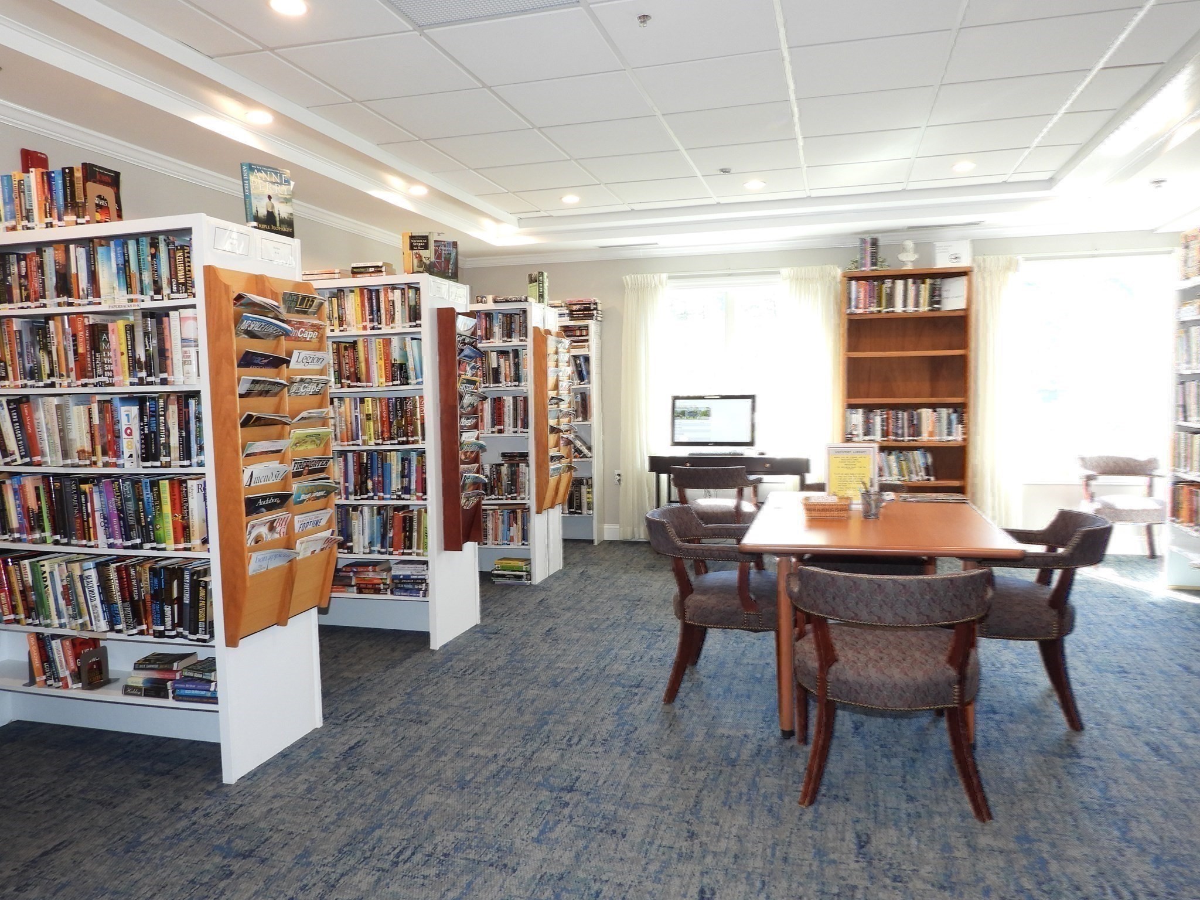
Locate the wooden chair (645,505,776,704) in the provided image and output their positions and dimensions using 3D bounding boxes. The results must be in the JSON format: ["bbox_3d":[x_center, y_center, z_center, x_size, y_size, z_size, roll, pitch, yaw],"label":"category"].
[{"bbox_3d":[0.504,0.647,3.587,0.600,0.765,0.600,0,4,16],"label":"wooden chair"}]

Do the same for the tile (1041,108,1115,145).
[{"bbox_3d":[2.412,-1.647,4.253,0.260,0.020,0.597,0,5,16],"label":"tile"}]

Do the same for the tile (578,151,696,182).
[{"bbox_3d":[0.229,-1.651,4.844,0.600,0.024,0.595,0,4,16],"label":"tile"}]

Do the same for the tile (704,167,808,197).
[{"bbox_3d":[0.999,-1.708,5.304,0.597,0.020,0.597,0,5,16],"label":"tile"}]

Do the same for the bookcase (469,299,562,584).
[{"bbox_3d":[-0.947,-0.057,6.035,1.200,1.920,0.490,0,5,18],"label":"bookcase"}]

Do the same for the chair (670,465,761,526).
[{"bbox_3d":[0.841,0.466,6.032,0.600,0.765,0.600,0,4,16],"label":"chair"}]

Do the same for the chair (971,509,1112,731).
[{"bbox_3d":[1.636,0.632,3.312,0.615,0.765,0.575,0,5,16],"label":"chair"}]

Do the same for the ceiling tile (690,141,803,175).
[{"bbox_3d":[0.819,-1.649,4.674,0.600,0.024,0.595,0,4,16],"label":"ceiling tile"}]

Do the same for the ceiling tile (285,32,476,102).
[{"bbox_3d":[-0.857,-1.522,3.306,0.600,0.024,0.595,0,4,16],"label":"ceiling tile"}]

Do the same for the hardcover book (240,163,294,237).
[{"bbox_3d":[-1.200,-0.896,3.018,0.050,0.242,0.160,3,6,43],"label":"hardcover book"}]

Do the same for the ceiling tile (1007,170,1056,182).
[{"bbox_3d":[2.722,-1.734,5.247,0.260,0.020,0.260,0,5,16],"label":"ceiling tile"}]

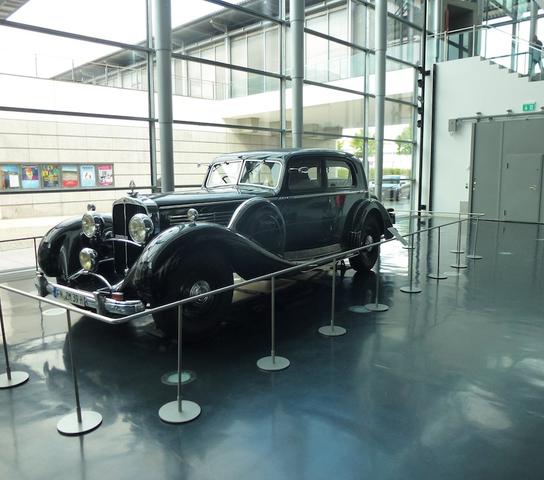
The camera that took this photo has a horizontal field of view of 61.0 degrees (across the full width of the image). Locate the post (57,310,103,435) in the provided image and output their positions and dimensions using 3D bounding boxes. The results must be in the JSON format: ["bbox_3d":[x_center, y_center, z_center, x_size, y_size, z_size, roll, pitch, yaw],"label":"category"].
[{"bbox_3d":[-1.220,0.767,2.848,0.272,0.761,0.272,-1,8,0],"label":"post"}]

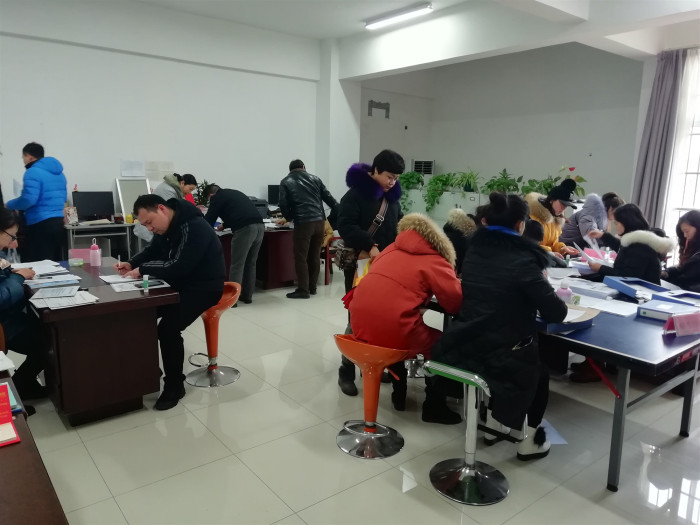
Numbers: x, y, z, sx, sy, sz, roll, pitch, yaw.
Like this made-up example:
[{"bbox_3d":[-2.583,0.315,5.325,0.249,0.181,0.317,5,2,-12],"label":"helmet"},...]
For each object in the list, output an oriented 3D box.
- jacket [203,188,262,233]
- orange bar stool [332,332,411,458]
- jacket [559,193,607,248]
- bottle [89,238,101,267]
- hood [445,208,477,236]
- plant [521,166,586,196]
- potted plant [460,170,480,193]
[{"bbox_3d":[-1.262,-0.557,5.737,0.650,0.520,0.520,10,14,41],"label":"jacket"},{"bbox_3d":[0.124,0.682,2.883,0.400,0.650,0.400,-8,14,-38],"label":"orange bar stool"},{"bbox_3d":[2.202,-0.382,5.054,0.500,0.600,0.470,3,11,10],"label":"jacket"},{"bbox_3d":[-1.848,-0.079,3.812,0.080,0.205,0.078,-4,12,-26],"label":"bottle"},{"bbox_3d":[0.809,-0.293,3.850,0.240,0.240,0.290,4,11,15],"label":"hood"},{"bbox_3d":[3.096,-1.225,8.000,0.450,0.480,0.920,-7,14,-38],"label":"plant"},{"bbox_3d":[2.034,-1.379,8.949,0.380,0.400,0.380,-8,14,-38],"label":"potted plant"}]

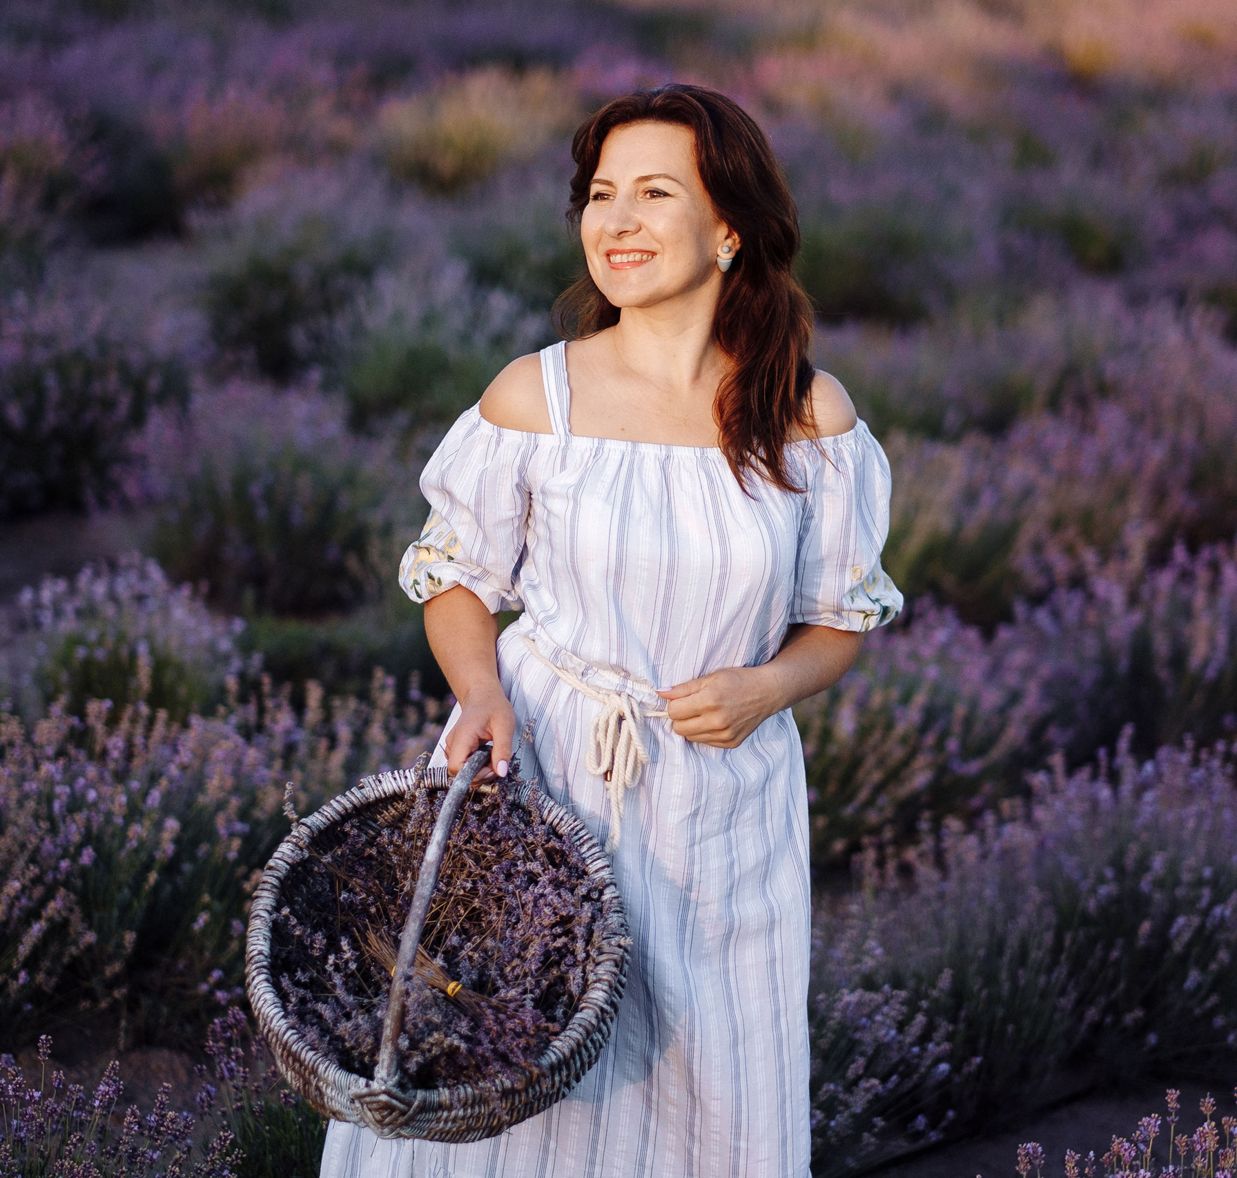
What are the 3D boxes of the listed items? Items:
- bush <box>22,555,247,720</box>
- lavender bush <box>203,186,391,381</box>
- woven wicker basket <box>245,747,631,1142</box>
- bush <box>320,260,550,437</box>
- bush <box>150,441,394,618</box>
[{"bbox_3d":[-0.974,0.101,8.300,0.450,0.340,0.420,0,10,0],"label":"bush"},{"bbox_3d":[-0.954,-0.902,12.200,0.560,0.520,0.540,0,10,0],"label":"lavender bush"},{"bbox_3d":[-0.182,0.356,4.200,0.385,0.390,0.360,17,-28,12],"label":"woven wicker basket"},{"bbox_3d":[-0.508,-0.666,11.400,0.630,0.460,0.560,0,10,0],"label":"bush"},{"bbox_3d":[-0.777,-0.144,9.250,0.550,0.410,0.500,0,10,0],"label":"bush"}]

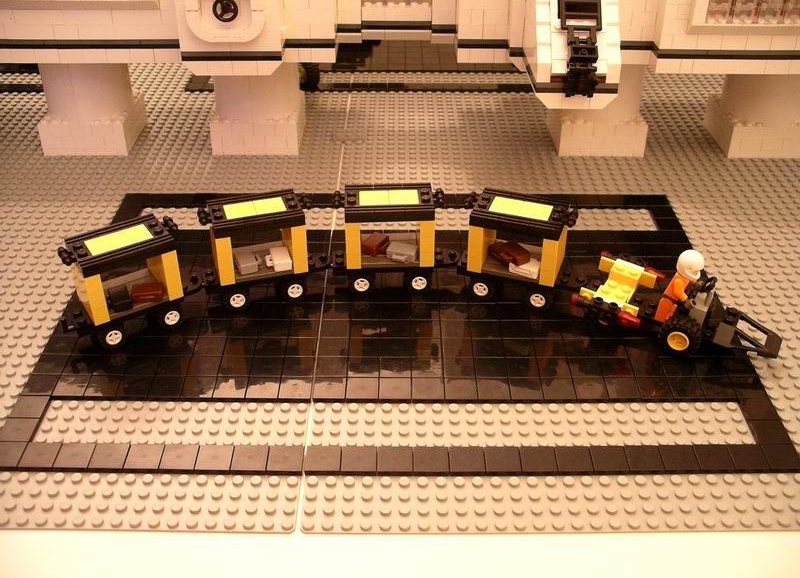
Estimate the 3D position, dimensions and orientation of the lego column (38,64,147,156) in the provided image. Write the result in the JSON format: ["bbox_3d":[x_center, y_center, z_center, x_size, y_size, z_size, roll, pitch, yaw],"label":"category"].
[{"bbox_3d":[-0.236,-0.153,0.649,0.064,0.082,0.064,0,35,0],"label":"lego column"}]

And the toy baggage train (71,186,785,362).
[{"bbox_3d":[0.011,-0.011,0.460,0.378,0.057,0.091,0,35,0],"label":"toy baggage train"}]

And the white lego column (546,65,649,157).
[{"bbox_3d":[0.152,-0.152,0.649,0.064,0.082,0.064,0,35,0],"label":"white lego column"}]

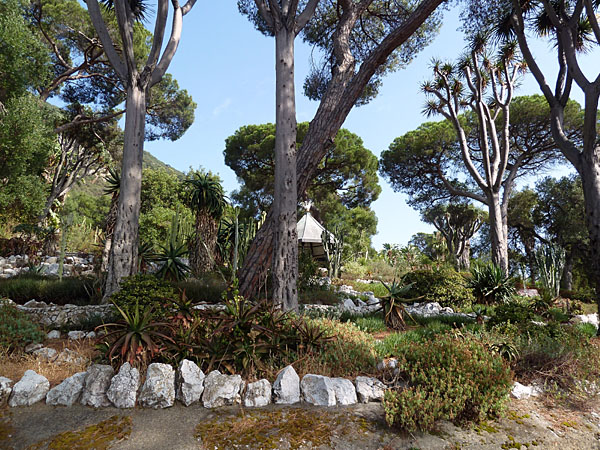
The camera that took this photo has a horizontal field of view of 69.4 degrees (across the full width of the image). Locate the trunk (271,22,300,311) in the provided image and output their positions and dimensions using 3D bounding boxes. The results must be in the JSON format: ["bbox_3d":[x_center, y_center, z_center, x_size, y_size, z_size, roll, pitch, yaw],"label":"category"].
[{"bbox_3d":[-0.304,-1.144,8.500,0.500,5.724,0.490,0,-5,0],"label":"trunk"}]

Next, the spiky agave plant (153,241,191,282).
[{"bbox_3d":[-3.203,0.935,10.800,0.947,0.977,0.900,0,-4,0],"label":"spiky agave plant"}]

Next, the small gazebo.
[{"bbox_3d":[0.449,0.626,20.500,2.600,3.598,2.600,0,-5,0],"label":"small gazebo"}]

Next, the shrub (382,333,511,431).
[{"bbox_3d":[1.521,1.625,4.500,1.303,0.896,1.100,0,-4,0],"label":"shrub"}]

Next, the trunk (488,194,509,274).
[{"bbox_3d":[6.185,0.333,13.500,0.580,2.589,0.550,0,-5,0],"label":"trunk"}]

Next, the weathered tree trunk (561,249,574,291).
[{"bbox_3d":[9.260,1.555,15.000,0.450,1.481,0.430,0,-5,0],"label":"weathered tree trunk"}]

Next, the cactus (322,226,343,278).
[{"bbox_3d":[1.163,0.997,15.500,0.720,1.892,0.650,0,-5,0],"label":"cactus"}]

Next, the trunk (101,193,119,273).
[{"bbox_3d":[-4.968,0.196,11.300,0.446,2.086,0.450,0,-4,0],"label":"trunk"}]

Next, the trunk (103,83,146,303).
[{"bbox_3d":[-3.544,-0.680,8.800,0.785,4.346,0.680,0,-4,0],"label":"trunk"}]

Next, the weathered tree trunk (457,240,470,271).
[{"bbox_3d":[7.924,1.478,21.000,0.645,1.454,0.600,0,-4,0],"label":"weathered tree trunk"}]

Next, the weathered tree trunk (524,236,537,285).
[{"bbox_3d":[10.639,1.592,20.000,0.526,2.308,0.500,0,-4,0],"label":"weathered tree trunk"}]

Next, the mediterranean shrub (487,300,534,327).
[{"bbox_3d":[3.984,1.693,8.200,0.920,0.523,0.800,0,-5,0],"label":"mediterranean shrub"}]

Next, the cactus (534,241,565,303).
[{"bbox_3d":[8.349,1.556,14.500,1.004,1.941,0.950,0,-4,0],"label":"cactus"}]

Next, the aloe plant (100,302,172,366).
[{"bbox_3d":[-1.887,1.250,5.000,0.880,0.749,0.850,0,-5,0],"label":"aloe plant"}]

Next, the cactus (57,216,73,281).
[{"bbox_3d":[-5.979,0.604,11.000,0.350,1.749,0.280,0,-5,0],"label":"cactus"}]

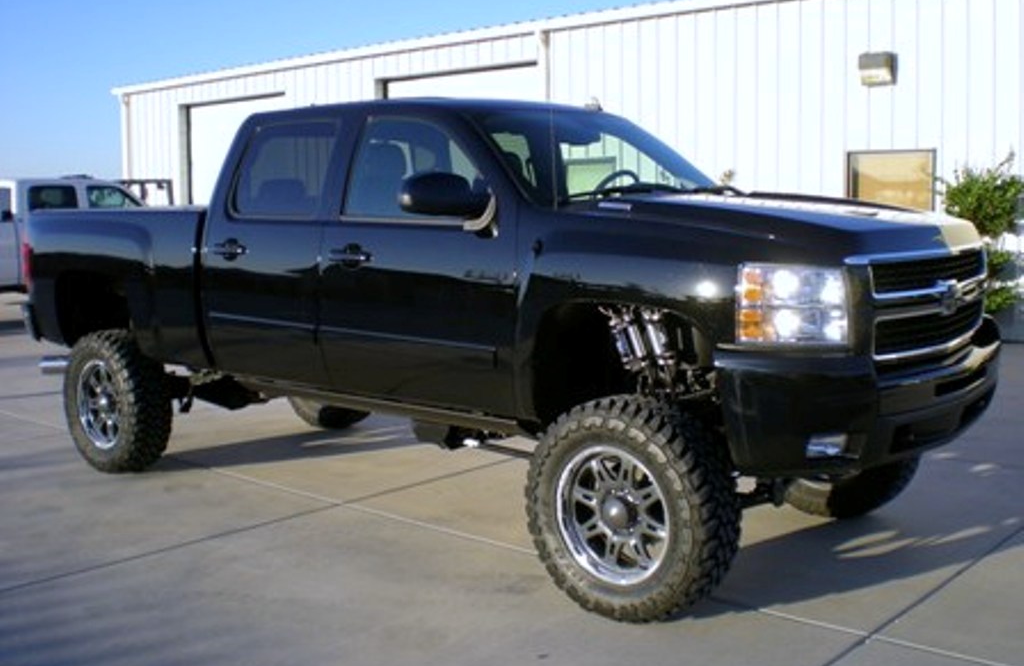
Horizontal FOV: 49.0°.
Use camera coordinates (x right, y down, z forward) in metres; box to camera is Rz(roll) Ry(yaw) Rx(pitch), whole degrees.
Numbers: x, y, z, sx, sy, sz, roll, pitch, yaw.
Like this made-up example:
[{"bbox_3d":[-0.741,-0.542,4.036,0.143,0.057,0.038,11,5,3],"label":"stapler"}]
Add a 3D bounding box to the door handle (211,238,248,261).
[{"bbox_3d":[-1.476,-0.435,5.897,0.260,0.110,0.065,5,9,41],"label":"door handle"}]

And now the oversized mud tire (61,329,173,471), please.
[{"bbox_3d":[-2.468,0.431,7.032,0.860,0.860,0.320,5,9,41],"label":"oversized mud tire"}]

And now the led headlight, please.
[{"bbox_3d":[1.011,-0.102,4.018,0.320,0.290,0.320,5,9,41],"label":"led headlight"}]

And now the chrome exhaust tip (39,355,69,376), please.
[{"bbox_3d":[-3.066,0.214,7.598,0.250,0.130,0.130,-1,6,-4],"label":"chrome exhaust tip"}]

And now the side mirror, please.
[{"bbox_3d":[-0.288,-0.567,4.661,0.170,0.200,0.330,5,9,41],"label":"side mirror"}]

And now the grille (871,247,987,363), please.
[{"bbox_3d":[1.700,-0.137,4.485,0.140,0.370,1.170,5,9,41],"label":"grille"}]

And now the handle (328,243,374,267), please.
[{"bbox_3d":[-0.764,-0.362,5.287,0.260,0.110,0.065,5,9,41],"label":"handle"}]

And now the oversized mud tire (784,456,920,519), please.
[{"bbox_3d":[1.660,0.520,5.819,0.860,0.860,0.320,5,9,41],"label":"oversized mud tire"}]

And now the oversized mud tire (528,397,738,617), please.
[{"bbox_3d":[0.466,0.693,4.446,0.860,0.860,0.320,5,9,41],"label":"oversized mud tire"}]

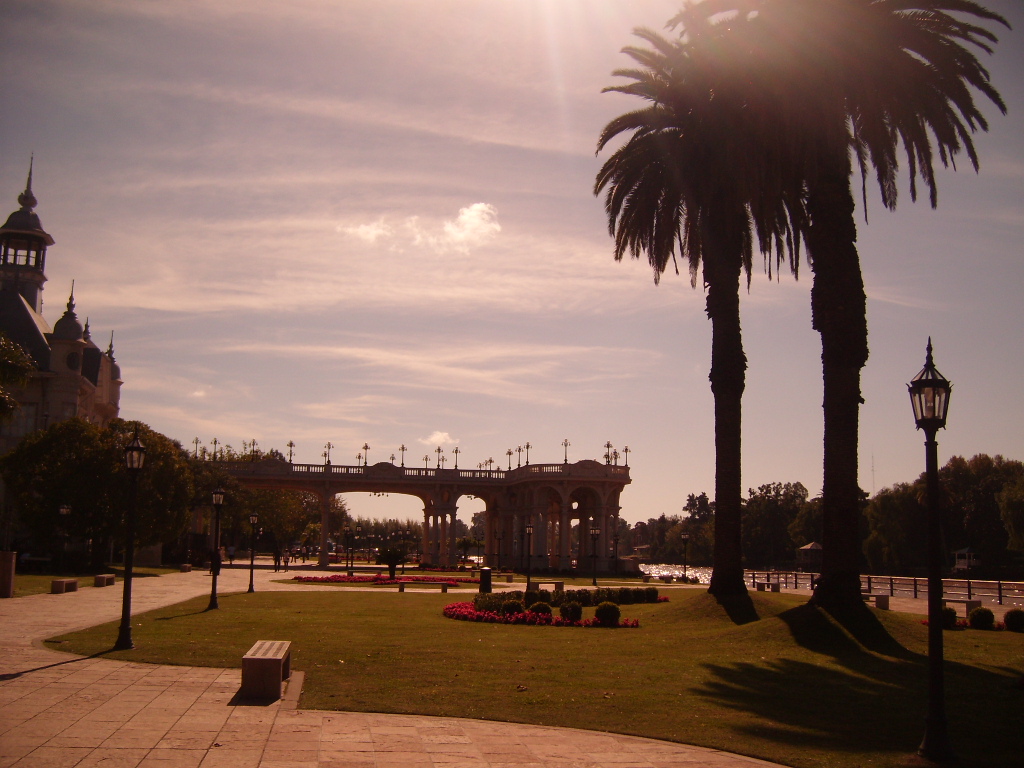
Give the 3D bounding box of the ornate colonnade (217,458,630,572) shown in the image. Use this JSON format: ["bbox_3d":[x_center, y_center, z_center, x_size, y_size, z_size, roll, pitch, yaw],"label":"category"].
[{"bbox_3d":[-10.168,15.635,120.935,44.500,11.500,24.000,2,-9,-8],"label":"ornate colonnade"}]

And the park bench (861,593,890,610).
[{"bbox_3d":[11.599,7.118,33.908,0.450,0.440,2.150,2,-9,-8],"label":"park bench"}]

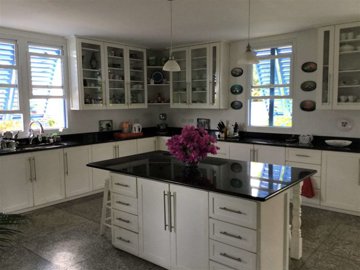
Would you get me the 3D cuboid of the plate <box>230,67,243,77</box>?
[{"bbox_3d":[1.091,-1.183,6.112,0.259,0.176,0.030,4,8,39],"label":"plate"}]

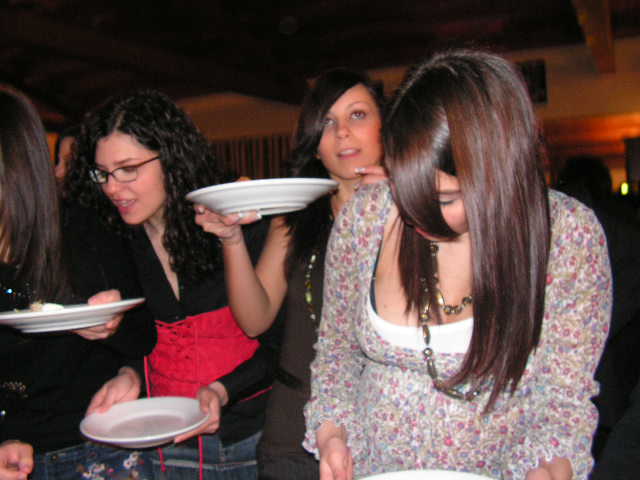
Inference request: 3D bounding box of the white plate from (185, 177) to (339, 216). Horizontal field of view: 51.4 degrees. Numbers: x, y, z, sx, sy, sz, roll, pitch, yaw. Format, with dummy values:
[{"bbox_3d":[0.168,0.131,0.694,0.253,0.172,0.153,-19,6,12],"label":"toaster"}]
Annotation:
[{"bbox_3d":[-0.099,-0.072,1.159,0.267,0.031,0.267,-5,-3,0],"label":"white plate"}]

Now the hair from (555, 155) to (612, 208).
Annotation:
[{"bbox_3d":[1.033,-0.225,2.600,0.200,0.230,0.220,0,2,6],"label":"hair"}]

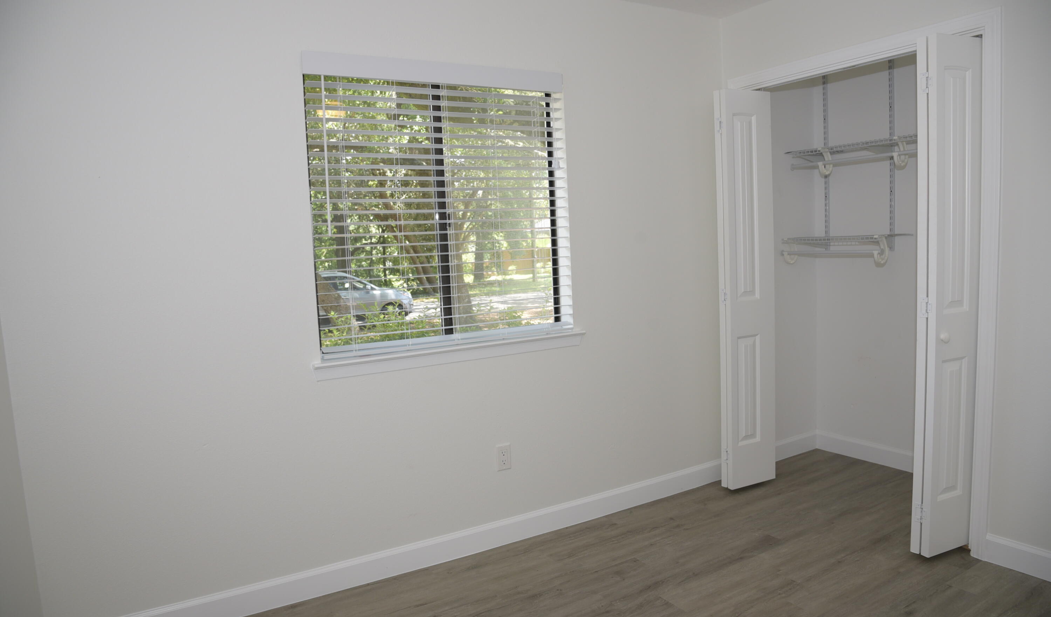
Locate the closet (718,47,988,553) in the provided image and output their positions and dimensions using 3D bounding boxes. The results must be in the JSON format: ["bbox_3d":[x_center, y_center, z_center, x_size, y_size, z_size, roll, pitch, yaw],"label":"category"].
[{"bbox_3d":[1.496,-0.101,3.260,0.110,2.129,1.308,-6,7,-31],"label":"closet"}]

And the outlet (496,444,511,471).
[{"bbox_3d":[-0.096,0.667,3.129,0.070,0.115,0.008,-6,7,-29],"label":"outlet"}]

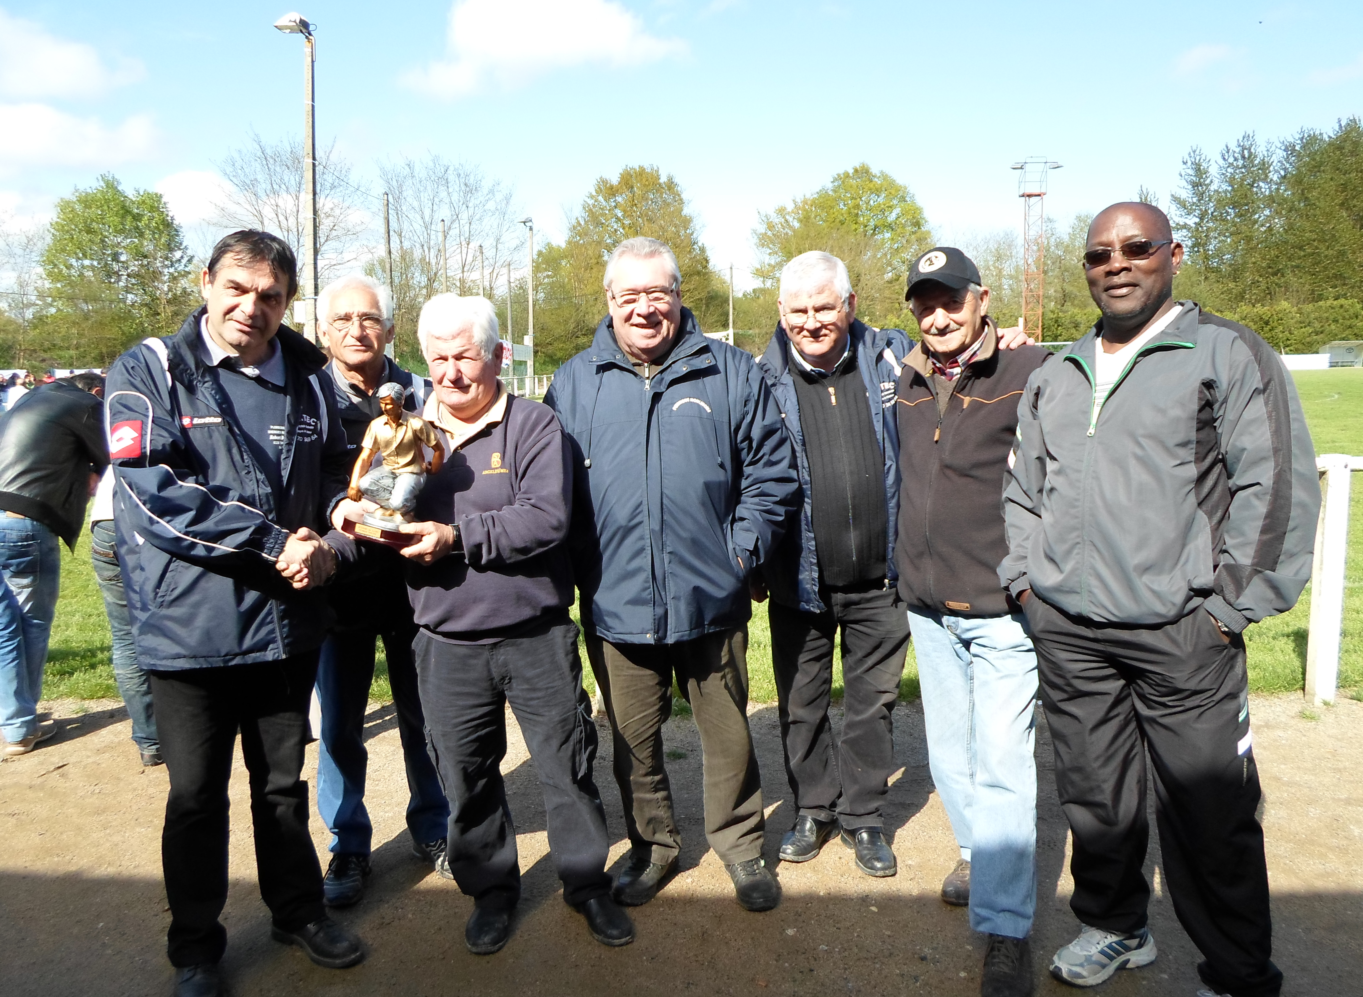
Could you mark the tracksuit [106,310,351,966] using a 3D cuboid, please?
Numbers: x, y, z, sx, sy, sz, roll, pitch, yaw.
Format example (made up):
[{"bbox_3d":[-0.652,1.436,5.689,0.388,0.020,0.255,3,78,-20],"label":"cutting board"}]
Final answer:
[{"bbox_3d":[-1.063,0.335,2.397,0.570,1.530,0.440,-7,10,-34],"label":"tracksuit"}]

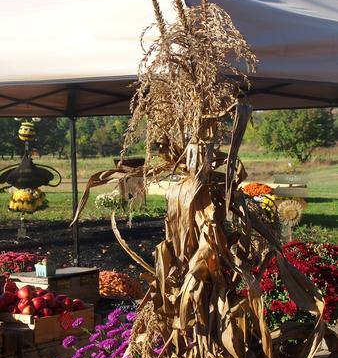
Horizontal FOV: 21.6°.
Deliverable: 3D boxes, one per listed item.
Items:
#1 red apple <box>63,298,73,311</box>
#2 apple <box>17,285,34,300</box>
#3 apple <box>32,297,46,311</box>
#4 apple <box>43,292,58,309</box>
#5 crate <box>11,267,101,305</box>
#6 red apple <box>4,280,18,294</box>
[{"bbox_3d":[-0.585,0.721,5.100,0.066,0.061,0.066,-1,0,0],"label":"red apple"},{"bbox_3d":[-0.816,0.645,5.030,0.080,0.074,0.080,-1,0,0],"label":"apple"},{"bbox_3d":[-0.726,0.697,4.950,0.074,0.069,0.074,-1,0,0],"label":"apple"},{"bbox_3d":[-0.680,0.694,5.070,0.076,0.071,0.076,-1,0,0],"label":"apple"},{"bbox_3d":[-0.725,0.748,5.689,0.303,0.290,0.523,-1,0,31],"label":"crate"},{"bbox_3d":[-0.908,0.626,5.100,0.077,0.072,0.077,-1,0,0],"label":"red apple"}]

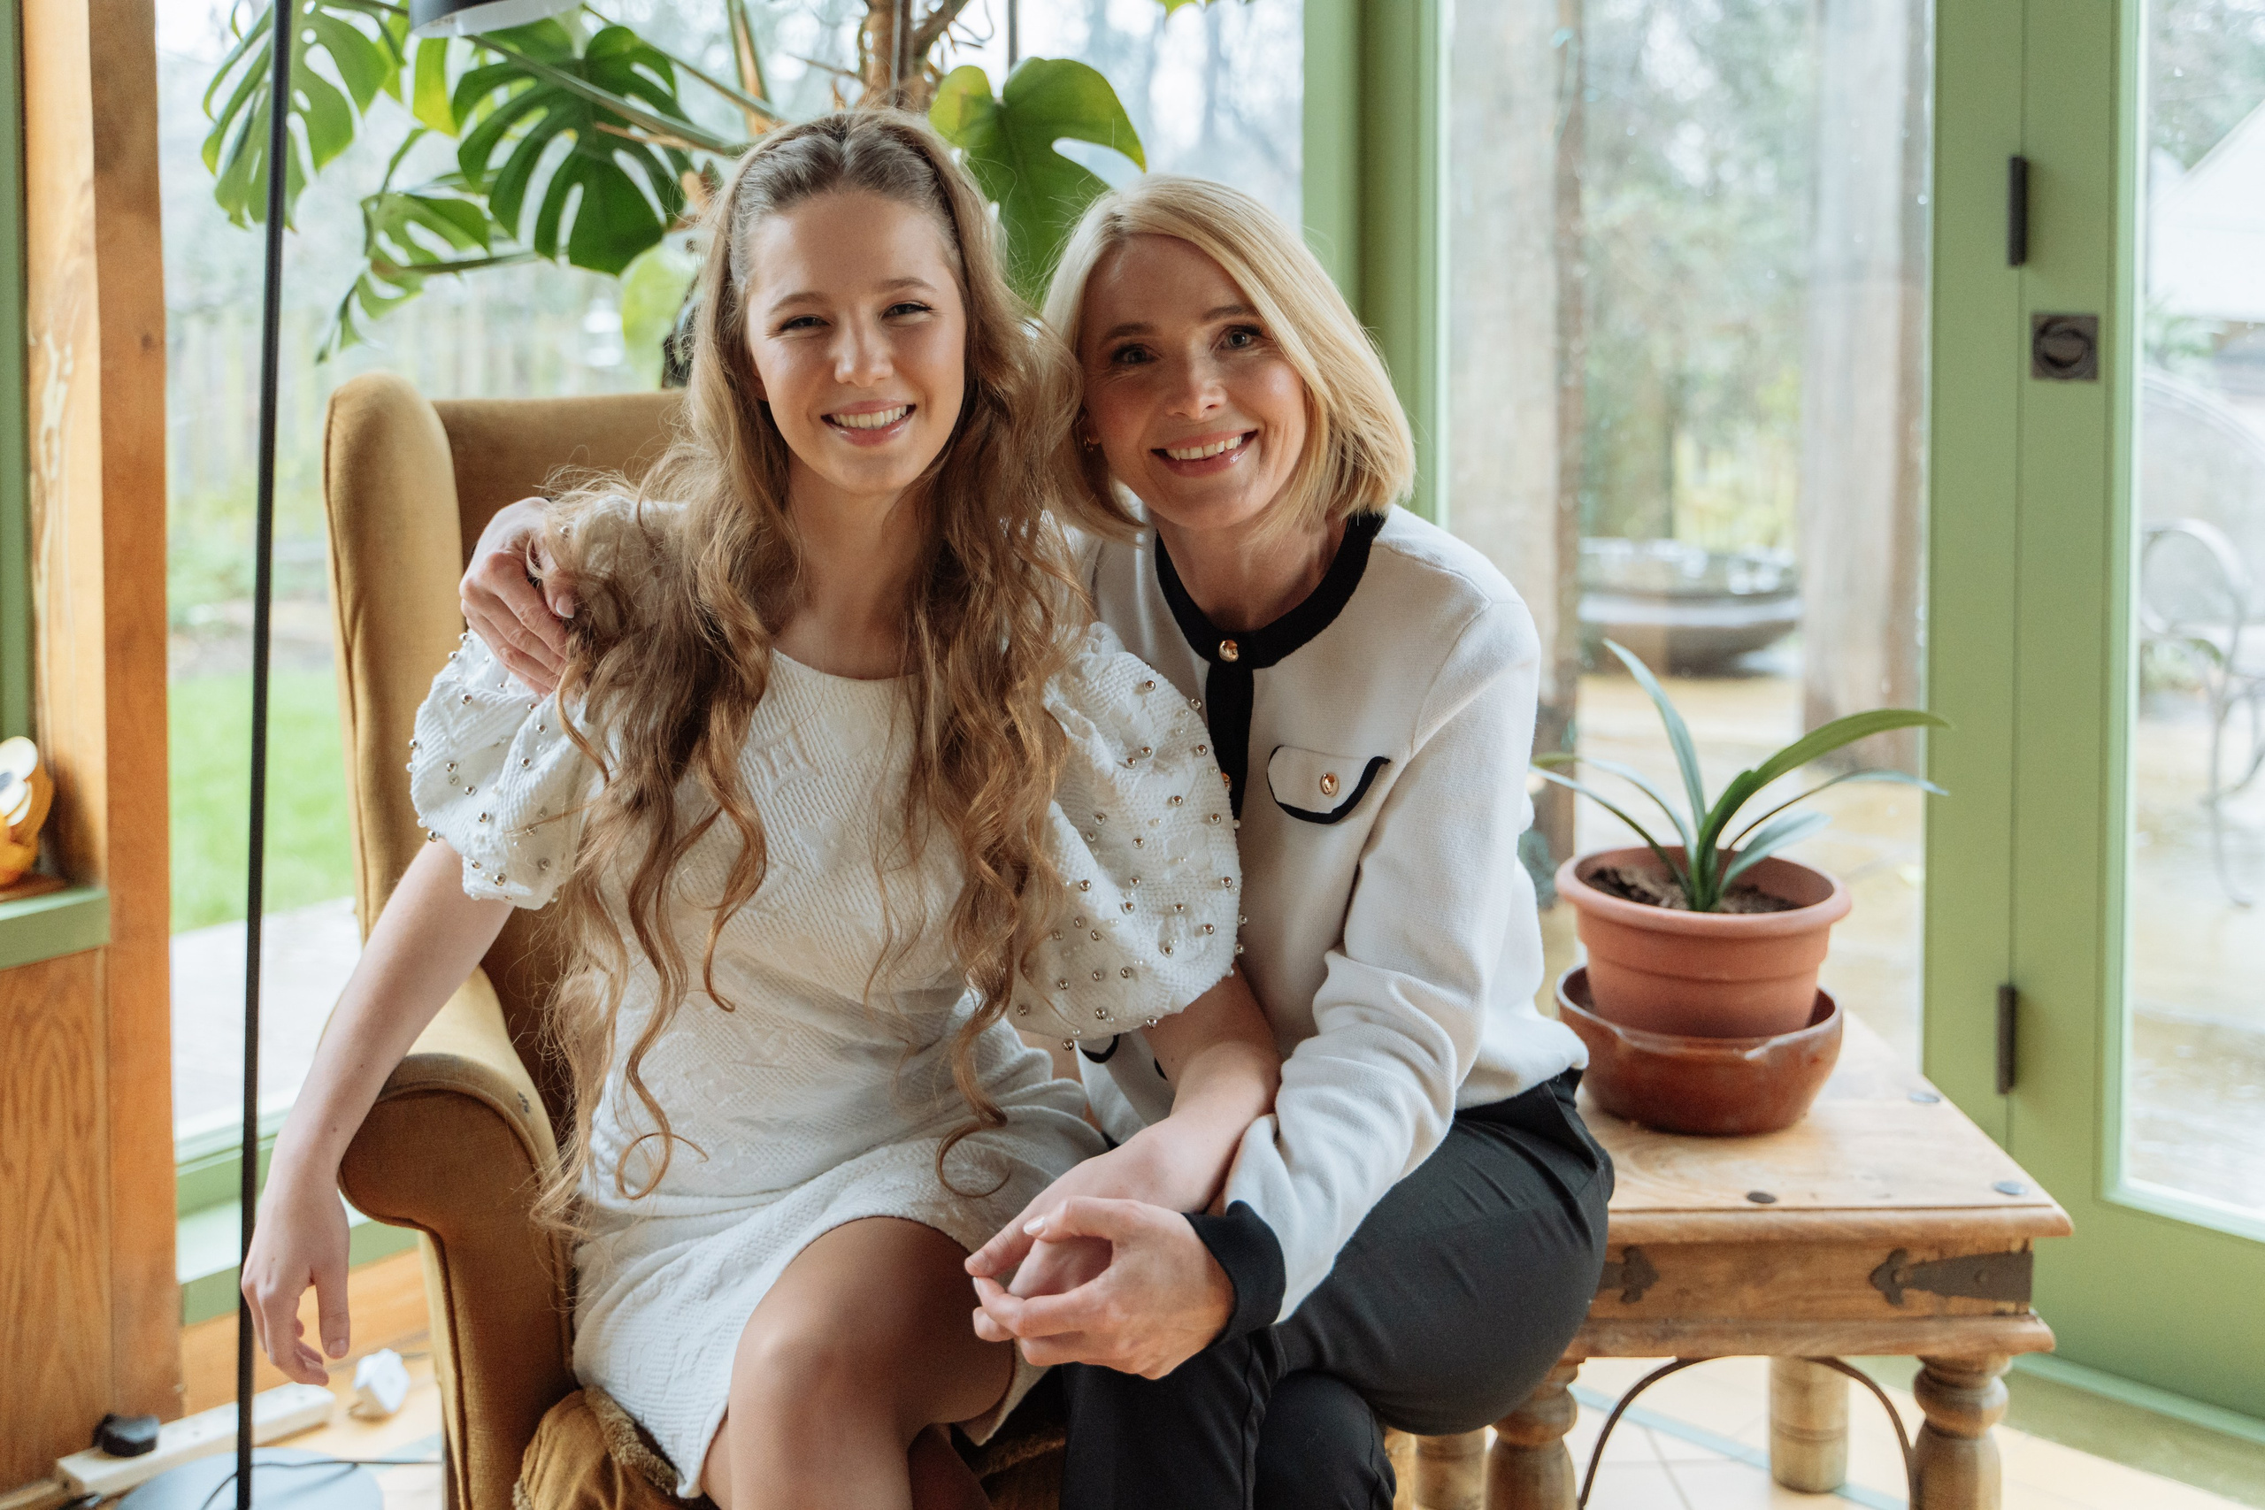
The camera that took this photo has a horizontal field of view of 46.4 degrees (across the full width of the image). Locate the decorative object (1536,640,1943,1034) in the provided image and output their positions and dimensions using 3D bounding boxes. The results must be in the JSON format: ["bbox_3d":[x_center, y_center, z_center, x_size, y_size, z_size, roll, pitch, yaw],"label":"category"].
[{"bbox_3d":[0.462,0.089,1.990,0.310,0.335,0.250,0,11,0],"label":"decorative object"}]

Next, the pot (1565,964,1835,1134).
[{"bbox_3d":[0.431,0.228,2.015,0.215,0.080,0.215,0,11,0],"label":"pot"}]

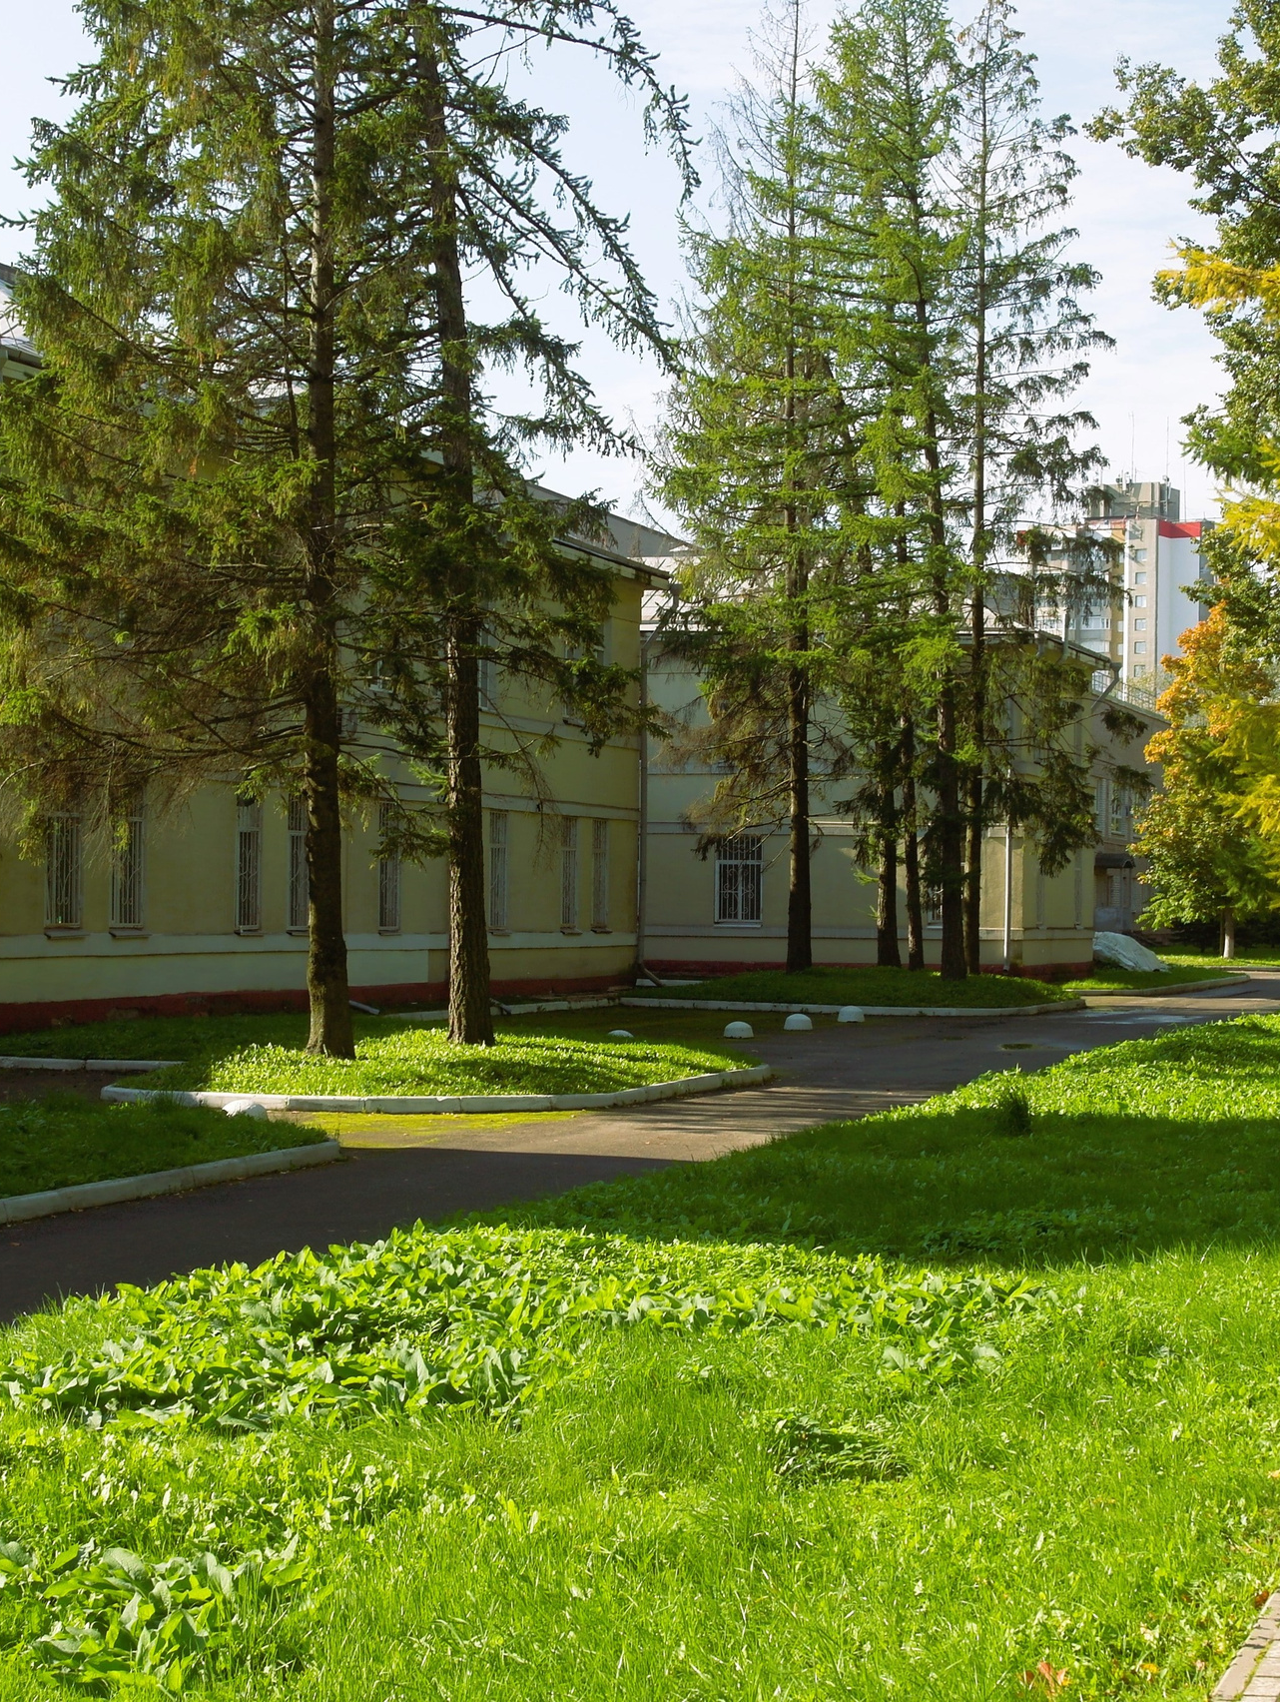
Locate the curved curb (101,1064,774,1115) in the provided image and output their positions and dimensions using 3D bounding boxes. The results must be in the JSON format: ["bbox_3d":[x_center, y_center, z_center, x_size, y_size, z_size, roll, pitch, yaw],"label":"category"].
[{"bbox_3d":[-0.951,2.546,34.649,9.237,0.150,3.588,1,-1,-39],"label":"curved curb"}]

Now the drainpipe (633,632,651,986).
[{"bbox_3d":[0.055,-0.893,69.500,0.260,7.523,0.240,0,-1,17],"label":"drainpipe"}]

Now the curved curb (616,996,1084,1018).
[{"bbox_3d":[5.077,3.177,65.837,10.373,0.150,4.846,1,-1,-14],"label":"curved curb"}]

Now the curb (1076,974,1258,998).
[{"bbox_3d":[15.017,3.624,88.190,1.870,0.150,19.908,0,-1,23],"label":"curb"}]

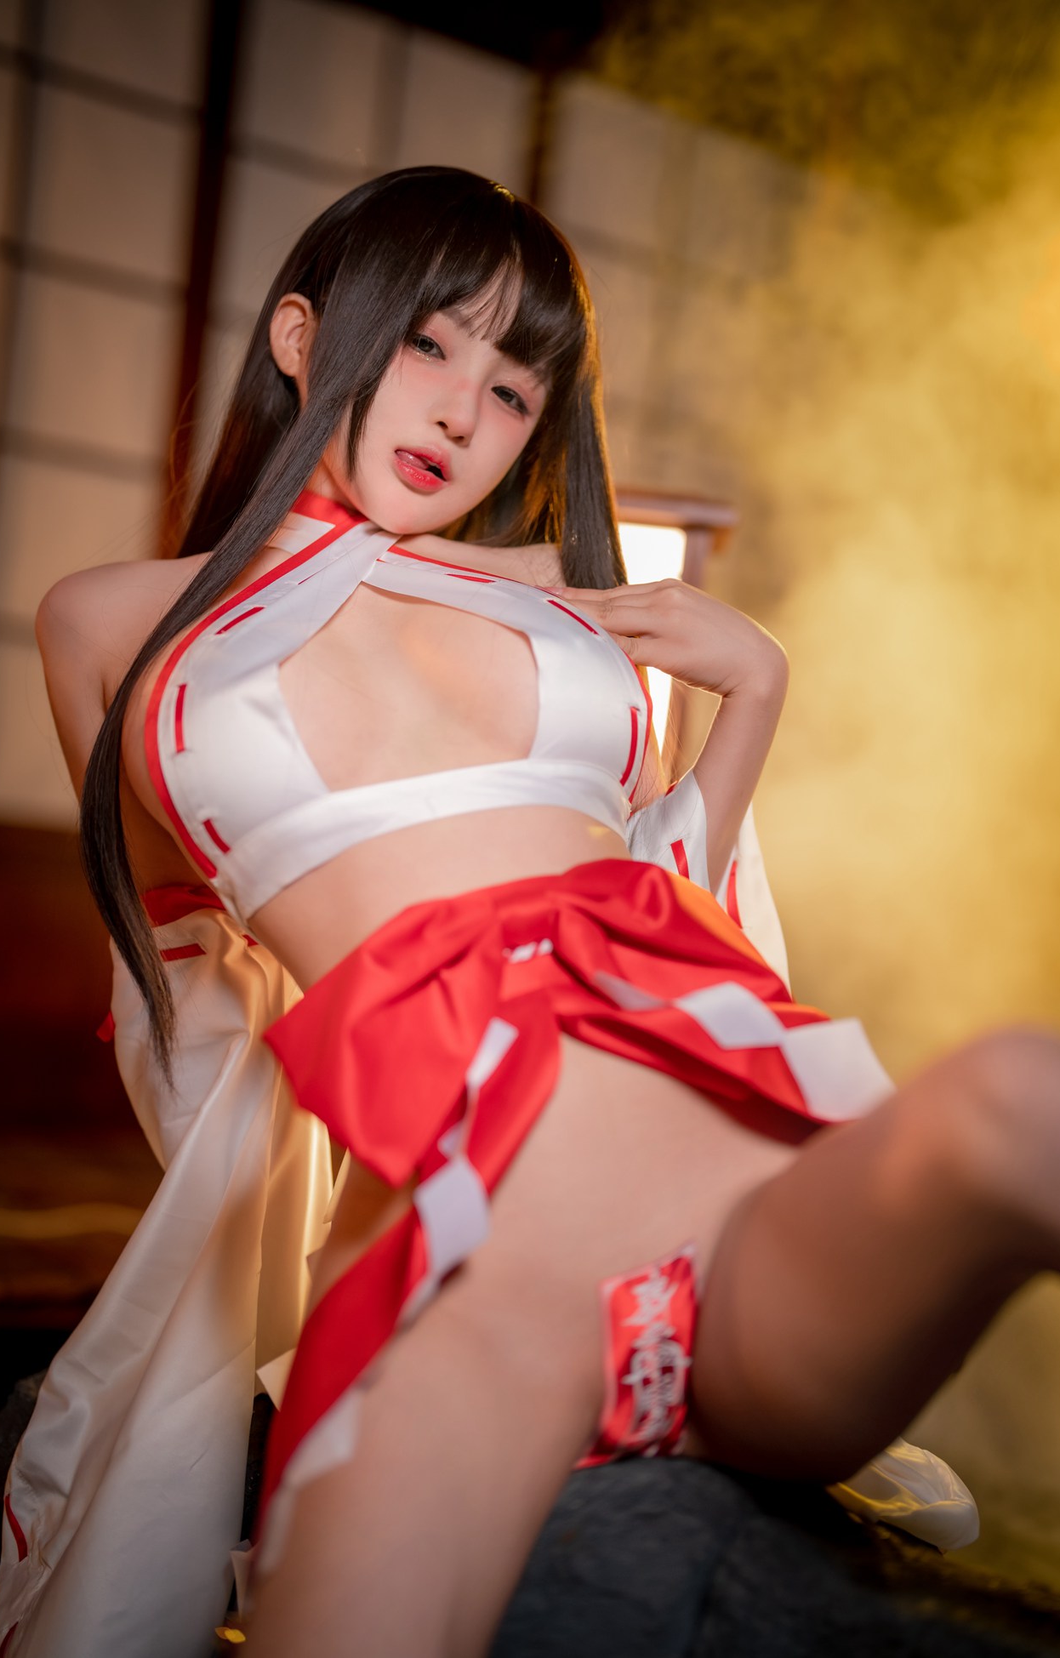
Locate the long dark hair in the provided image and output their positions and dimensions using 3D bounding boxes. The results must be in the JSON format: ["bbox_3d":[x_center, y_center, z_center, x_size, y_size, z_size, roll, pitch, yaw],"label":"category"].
[{"bbox_3d":[-0.099,-0.120,1.470,0.290,0.600,0.290,22,-6,-23],"label":"long dark hair"}]

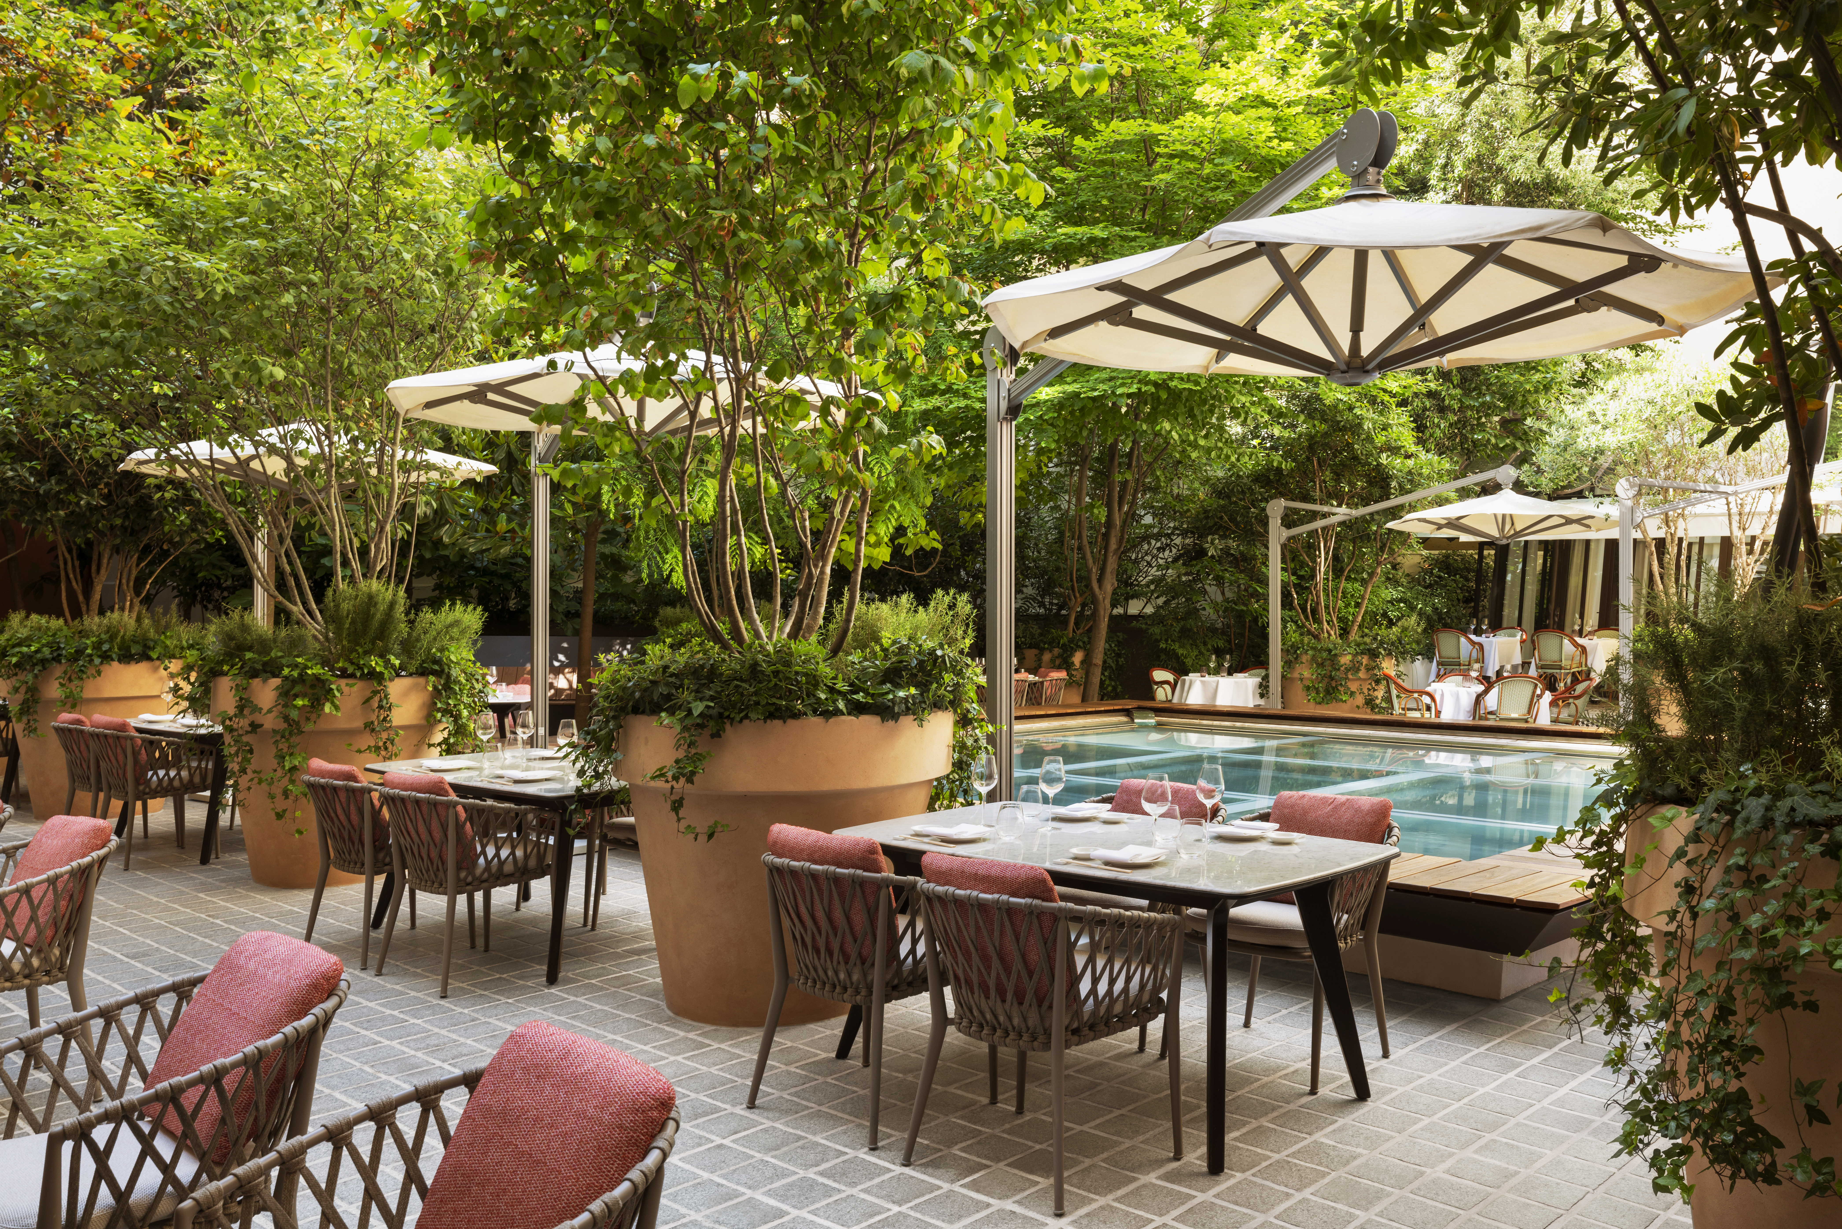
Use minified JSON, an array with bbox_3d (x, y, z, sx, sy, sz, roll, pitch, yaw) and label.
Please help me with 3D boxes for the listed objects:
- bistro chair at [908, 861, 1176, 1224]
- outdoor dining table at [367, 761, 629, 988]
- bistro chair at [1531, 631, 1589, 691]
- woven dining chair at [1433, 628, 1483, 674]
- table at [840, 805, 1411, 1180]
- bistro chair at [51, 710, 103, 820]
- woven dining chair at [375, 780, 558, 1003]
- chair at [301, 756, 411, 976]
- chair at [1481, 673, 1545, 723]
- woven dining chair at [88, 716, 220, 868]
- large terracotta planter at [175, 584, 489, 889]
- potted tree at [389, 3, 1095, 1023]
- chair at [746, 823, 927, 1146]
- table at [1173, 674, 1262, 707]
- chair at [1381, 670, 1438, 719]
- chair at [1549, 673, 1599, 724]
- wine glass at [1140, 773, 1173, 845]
[{"bbox_3d":[0.323,1.053,3.850,0.560,0.820,0.570,0,0,41],"label":"bistro chair"},{"bbox_3d":[-1.735,1.080,6.509,1.580,0.745,1.010,0,0,41],"label":"outdoor dining table"},{"bbox_3d":[7.010,0.602,15.700,0.580,0.860,0.580,0,0,44],"label":"bistro chair"},{"bbox_3d":[6.260,0.600,16.700,0.580,0.860,0.580,0,0,44],"label":"woven dining chair"},{"bbox_3d":[0.580,1.087,4.529,1.570,0.745,1.010,0,0,42],"label":"table"},{"bbox_3d":[-4.960,1.044,8.884,0.570,0.800,0.570,0,0,42],"label":"bistro chair"},{"bbox_3d":[-1.837,1.044,5.810,0.560,0.820,0.570,0,0,41],"label":"woven dining chair"},{"bbox_3d":[-2.306,1.042,6.228,0.560,0.820,0.570,0,0,41],"label":"chair"},{"bbox_3d":[5.430,0.994,13.254,0.590,0.870,0.590,0,0,7],"label":"chair"},{"bbox_3d":[-4.530,1.045,8.484,0.570,0.800,0.570,0,0,42],"label":"woven dining chair"},{"bbox_3d":[-3.270,0.644,7.970,1.680,1.600,1.650,0,0,0],"label":"large terracotta planter"},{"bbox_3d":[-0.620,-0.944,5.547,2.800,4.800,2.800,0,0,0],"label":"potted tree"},{"bbox_3d":[-0.147,1.051,4.275,0.560,0.820,0.570,0,0,41],"label":"chair"},{"bbox_3d":[3.180,1.042,15.304,0.900,0.760,0.900,0,0,42],"label":"table"},{"bbox_3d":[4.985,1.004,14.600,0.580,0.850,0.580,0,0,13],"label":"chair"},{"bbox_3d":[6.150,0.993,13.604,0.590,0.870,0.590,0,0,8],"label":"chair"},{"bbox_3d":[0.734,0.606,4.455,0.090,0.212,0.090,0,0,0],"label":"wine glass"}]

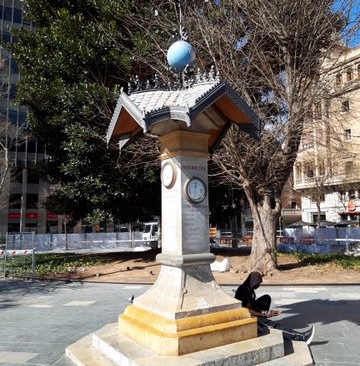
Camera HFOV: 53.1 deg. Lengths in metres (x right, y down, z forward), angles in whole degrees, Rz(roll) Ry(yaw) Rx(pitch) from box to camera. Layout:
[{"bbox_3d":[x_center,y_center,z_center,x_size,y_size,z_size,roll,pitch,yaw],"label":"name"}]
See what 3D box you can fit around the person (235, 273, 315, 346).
[{"bbox_3d":[1.295,1.764,5.196,1.020,0.973,0.565,0,-8,-3],"label":"person"}]

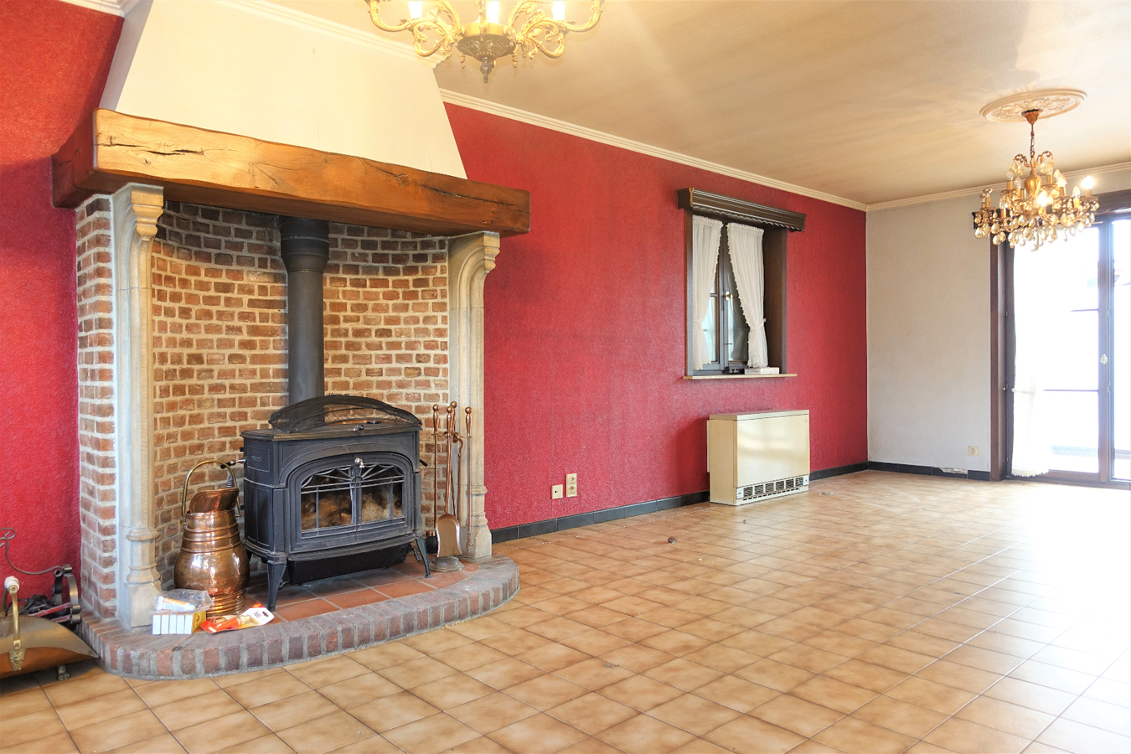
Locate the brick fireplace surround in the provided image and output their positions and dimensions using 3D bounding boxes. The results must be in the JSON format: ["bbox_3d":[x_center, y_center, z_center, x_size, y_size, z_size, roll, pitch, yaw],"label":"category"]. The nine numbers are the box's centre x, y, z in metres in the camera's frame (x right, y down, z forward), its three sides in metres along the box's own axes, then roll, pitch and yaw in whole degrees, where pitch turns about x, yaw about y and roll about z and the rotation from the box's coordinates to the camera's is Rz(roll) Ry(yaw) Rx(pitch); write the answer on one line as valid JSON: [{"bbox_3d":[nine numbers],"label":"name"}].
[{"bbox_3d":[-1.006,0.153,3.123,1.680,1.620,1.035,-1,1,-41],"label":"brick fireplace surround"}]

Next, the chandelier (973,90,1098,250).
[{"bbox_3d":[2.732,-1.159,4.401,0.720,0.845,0.720,-1,1,-41],"label":"chandelier"}]

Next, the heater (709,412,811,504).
[{"bbox_3d":[1.501,0.594,5.800,0.955,0.645,0.250,-1,1,-41],"label":"heater"}]

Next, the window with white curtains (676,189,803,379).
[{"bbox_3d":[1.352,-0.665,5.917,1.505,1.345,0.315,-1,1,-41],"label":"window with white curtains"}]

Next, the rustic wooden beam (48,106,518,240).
[{"bbox_3d":[-1.077,-0.748,3.172,1.689,0.217,0.866,-1,1,-41],"label":"rustic wooden beam"}]

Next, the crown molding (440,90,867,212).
[{"bbox_3d":[1.044,-1.551,5.557,4.870,0.058,0.052,-1,1,-41],"label":"crown molding"}]

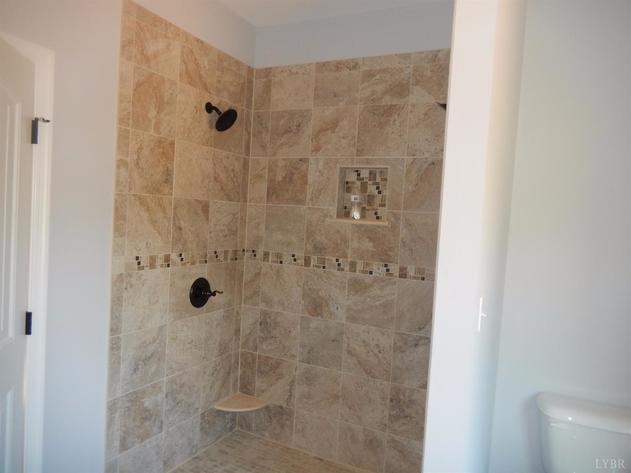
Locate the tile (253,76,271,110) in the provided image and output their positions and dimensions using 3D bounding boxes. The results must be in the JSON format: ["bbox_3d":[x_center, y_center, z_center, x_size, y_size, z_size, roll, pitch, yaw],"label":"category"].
[{"bbox_3d":[-0.343,-0.928,3.015,0.130,0.202,0.011,5,3,27],"label":"tile"}]

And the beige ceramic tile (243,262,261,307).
[{"bbox_3d":[-0.421,0.325,3.084,0.146,0.297,0.012,4,2,26],"label":"beige ceramic tile"}]

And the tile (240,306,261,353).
[{"bbox_3d":[-0.439,0.626,3.082,0.146,0.302,0.010,5,3,27],"label":"tile"}]

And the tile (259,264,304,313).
[{"bbox_3d":[-0.219,0.337,2.967,0.306,0.301,0.011,5,3,27],"label":"tile"}]

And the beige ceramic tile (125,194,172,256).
[{"bbox_3d":[-0.843,-0.059,2.329,0.010,0.302,0.302,5,3,26],"label":"beige ceramic tile"}]

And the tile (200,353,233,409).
[{"bbox_3d":[-0.630,0.927,2.917,0.010,0.302,0.302,5,3,26],"label":"tile"}]

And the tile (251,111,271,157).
[{"bbox_3d":[-0.361,-0.675,3.021,0.146,0.302,0.010,5,3,27],"label":"tile"}]

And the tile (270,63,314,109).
[{"bbox_3d":[-0.140,-0.954,2.905,0.302,0.284,0.010,5,3,27],"label":"tile"}]

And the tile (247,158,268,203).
[{"bbox_3d":[-0.378,-0.368,3.042,0.145,0.302,0.010,5,3,26],"label":"tile"}]

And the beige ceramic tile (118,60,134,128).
[{"bbox_3d":[-0.894,-0.666,2.141,0.010,0.302,0.084,5,3,27],"label":"beige ceramic tile"}]

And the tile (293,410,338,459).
[{"bbox_3d":[0.004,1.242,2.864,0.302,0.240,0.010,5,3,26],"label":"tile"}]

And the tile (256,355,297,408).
[{"bbox_3d":[-0.251,0.946,2.992,0.302,0.302,0.010,5,3,27],"label":"tile"}]

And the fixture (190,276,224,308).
[{"bbox_3d":[-0.632,0.340,2.680,0.112,0.180,0.180,5,3,26],"label":"fixture"}]

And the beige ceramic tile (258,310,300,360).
[{"bbox_3d":[-0.234,0.642,2.975,0.302,0.302,0.010,5,3,26],"label":"beige ceramic tile"}]

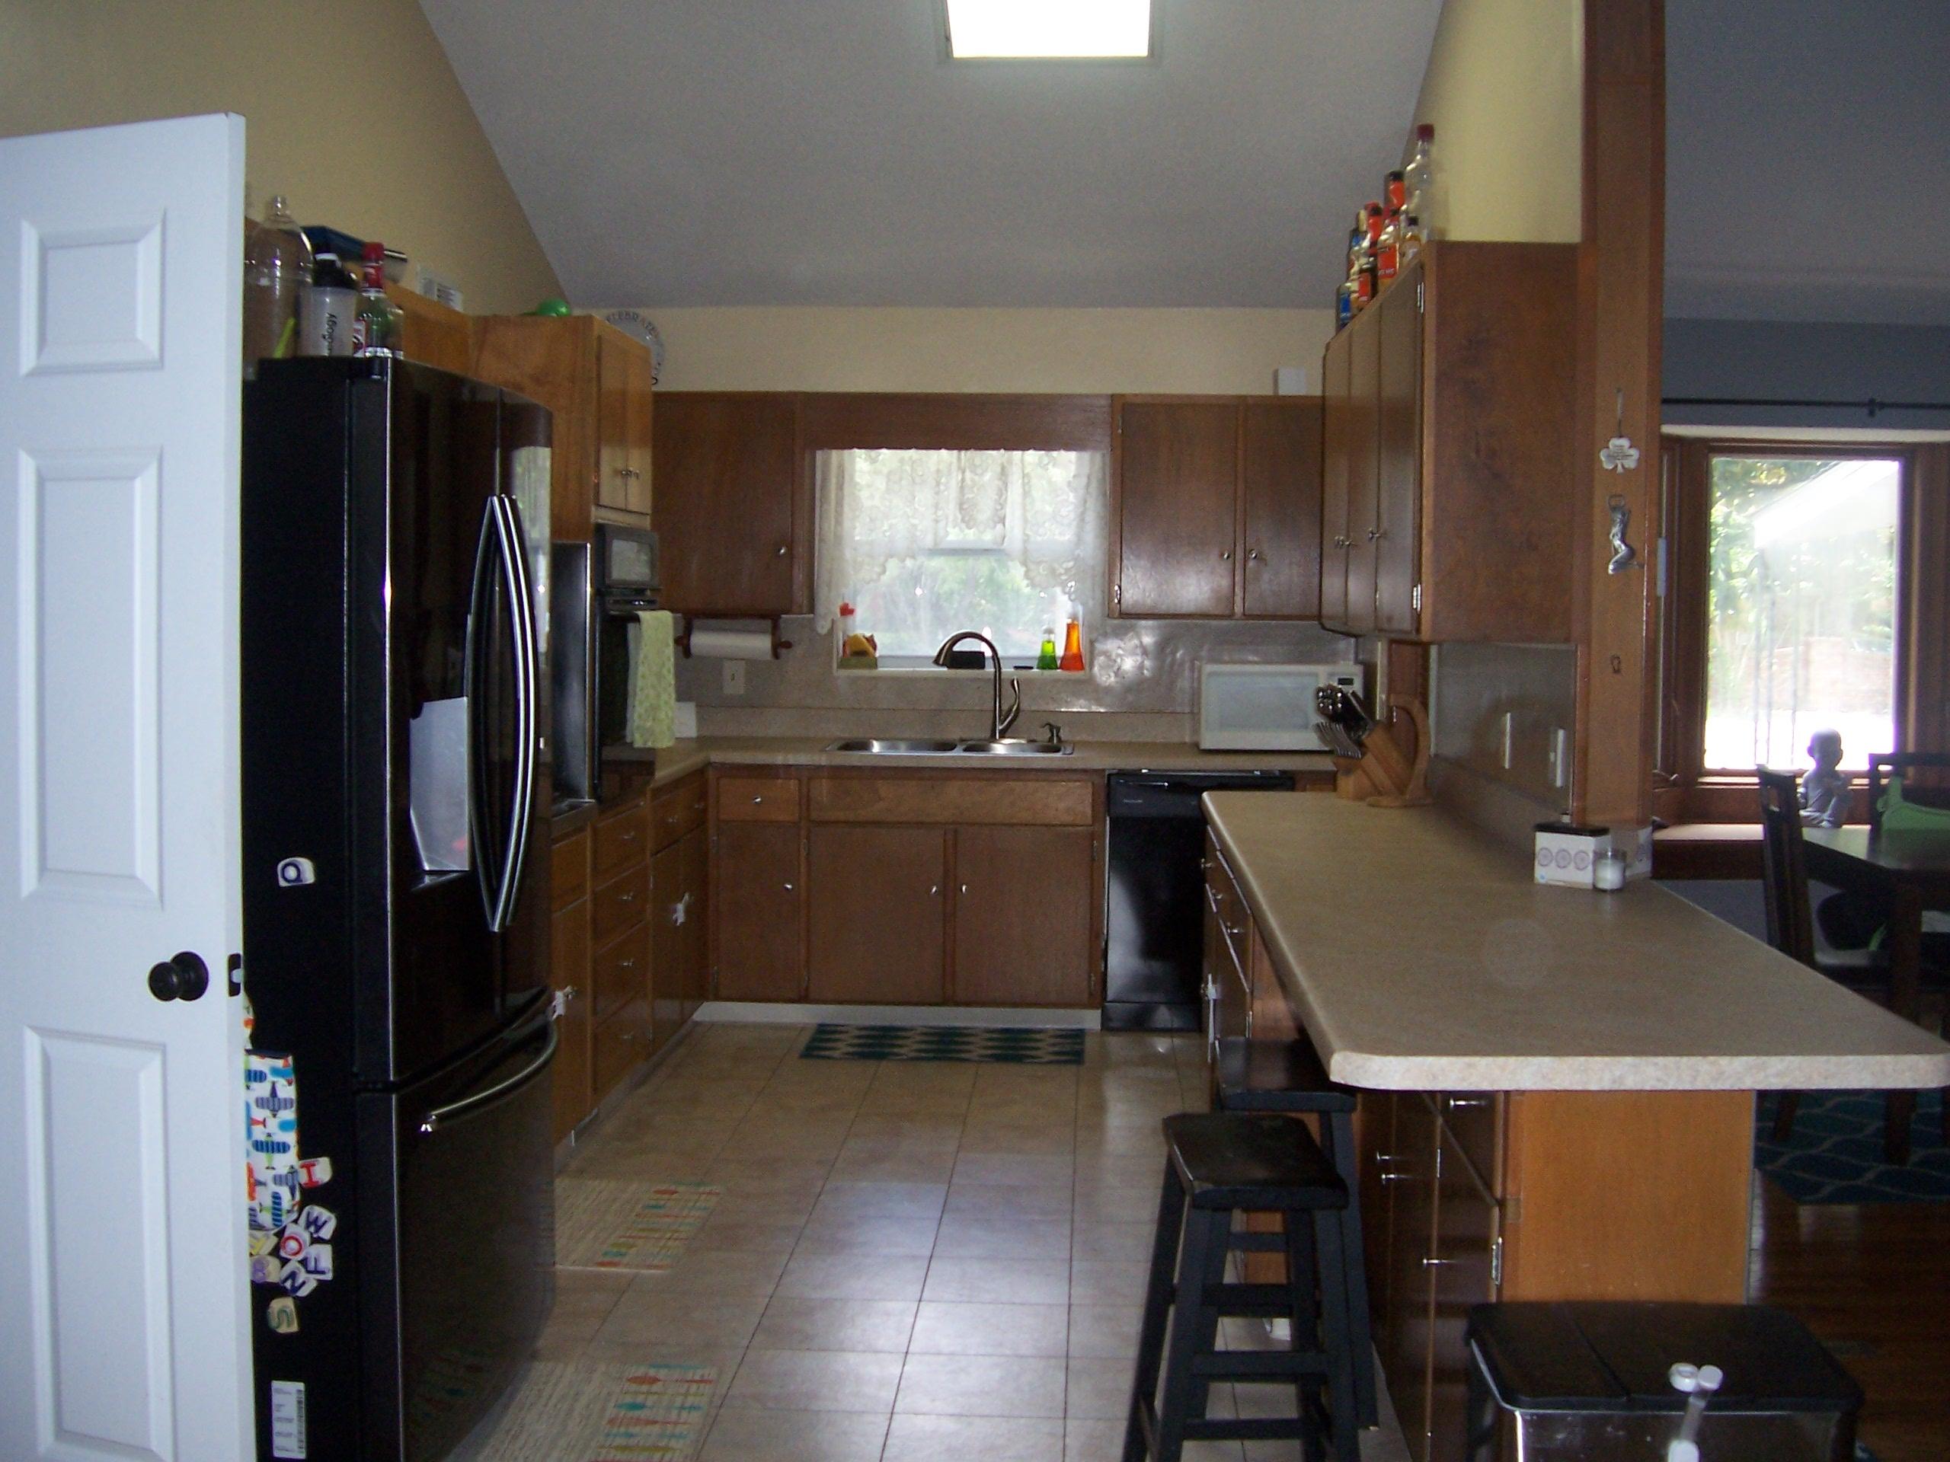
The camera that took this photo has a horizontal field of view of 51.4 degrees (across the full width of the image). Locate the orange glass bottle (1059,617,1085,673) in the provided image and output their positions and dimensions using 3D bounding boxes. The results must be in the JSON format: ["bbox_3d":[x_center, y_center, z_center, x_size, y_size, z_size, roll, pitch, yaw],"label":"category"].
[{"bbox_3d":[0.350,-0.314,7.326,0.090,0.198,0.090,1,3,3],"label":"orange glass bottle"}]

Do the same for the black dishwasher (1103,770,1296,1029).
[{"bbox_3d":[0.743,0.551,6.895,0.605,0.870,0.600,1,4,3],"label":"black dishwasher"}]

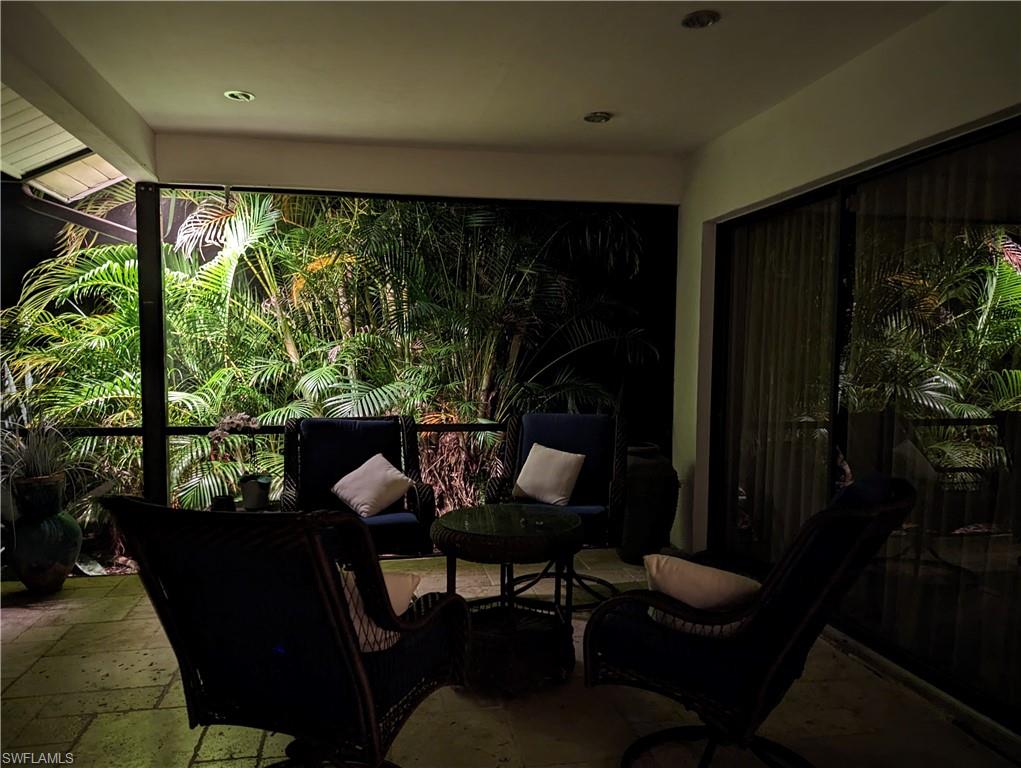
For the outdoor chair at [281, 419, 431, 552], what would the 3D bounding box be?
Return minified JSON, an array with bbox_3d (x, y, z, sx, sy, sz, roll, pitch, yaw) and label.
[{"bbox_3d":[-0.831,0.701,3.814,0.755,0.980,0.880,0,3,-17],"label":"outdoor chair"}]

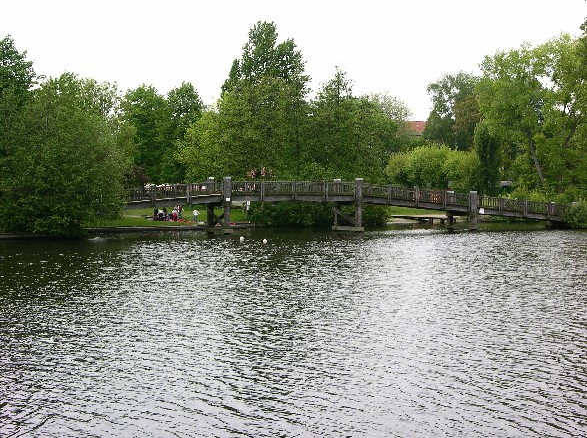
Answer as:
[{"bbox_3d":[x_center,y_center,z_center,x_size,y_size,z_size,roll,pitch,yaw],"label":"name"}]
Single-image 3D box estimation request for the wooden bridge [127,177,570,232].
[{"bbox_3d":[5.300,-1.180,91.000,43.500,4.600,4.200,0,1,-24],"label":"wooden bridge"}]

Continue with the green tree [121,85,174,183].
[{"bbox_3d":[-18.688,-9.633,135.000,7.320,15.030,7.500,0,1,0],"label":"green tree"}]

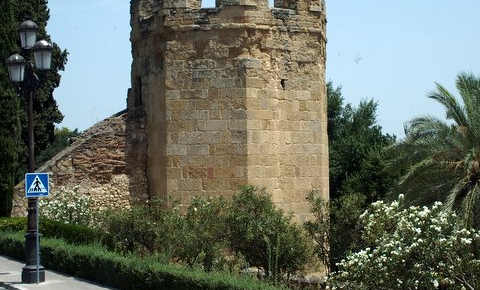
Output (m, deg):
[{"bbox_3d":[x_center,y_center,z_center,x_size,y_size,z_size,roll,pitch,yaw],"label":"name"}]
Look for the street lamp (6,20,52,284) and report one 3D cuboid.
[{"bbox_3d":[-5.260,0.110,21.650,1.120,6.550,0.980,-1,-2,-14],"label":"street lamp"}]

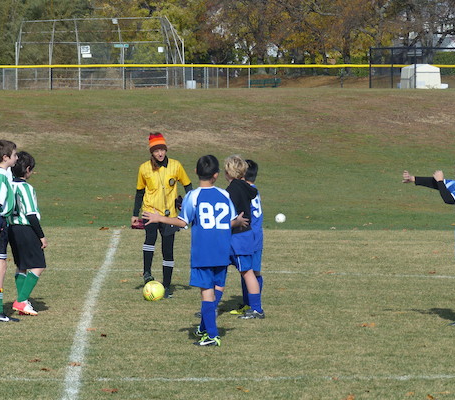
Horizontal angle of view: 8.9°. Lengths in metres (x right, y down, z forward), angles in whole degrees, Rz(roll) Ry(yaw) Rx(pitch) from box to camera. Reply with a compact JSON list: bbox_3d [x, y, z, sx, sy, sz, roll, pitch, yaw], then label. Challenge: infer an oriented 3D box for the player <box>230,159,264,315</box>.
[{"bbox_3d":[0.187,0.331,25.900,0.370,1.377,0.410,1,1,32],"label":"player"}]

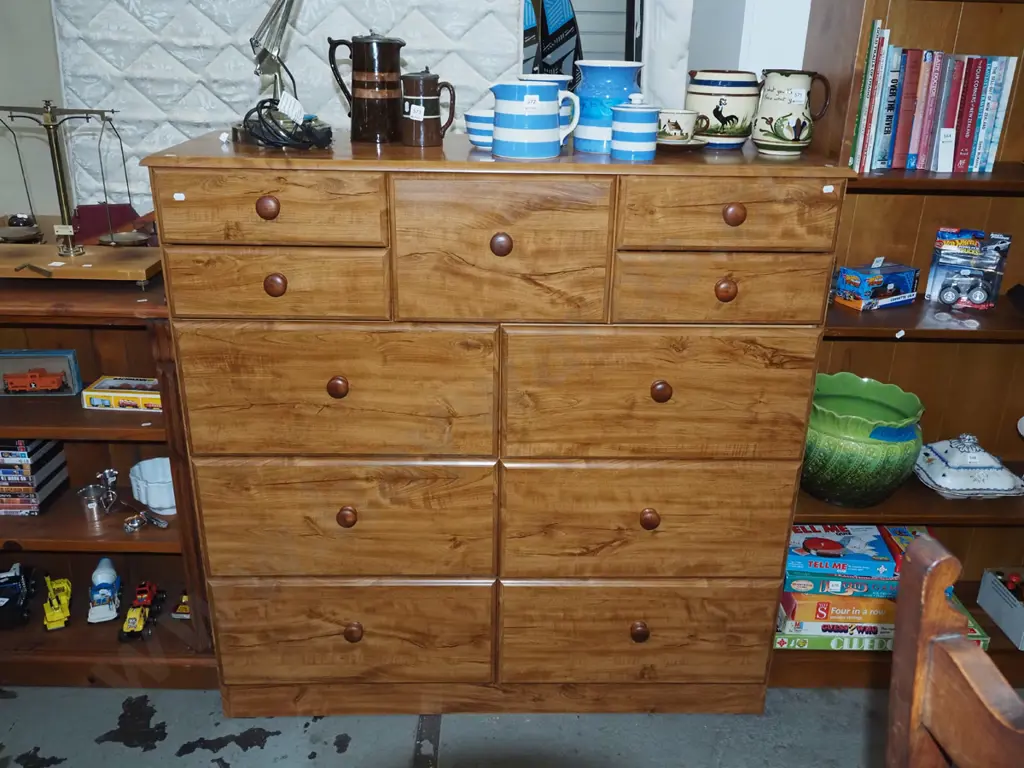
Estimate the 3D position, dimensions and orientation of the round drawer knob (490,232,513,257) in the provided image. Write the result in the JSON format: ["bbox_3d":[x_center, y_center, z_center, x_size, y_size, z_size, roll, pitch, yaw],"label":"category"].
[{"bbox_3d":[-0.017,-0.246,1.556,0.040,0.040,0.032,0,22,-1],"label":"round drawer knob"}]

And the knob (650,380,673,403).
[{"bbox_3d":[0.280,0.013,1.669,0.040,0.040,0.032,0,22,-1],"label":"knob"}]

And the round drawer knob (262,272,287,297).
[{"bbox_3d":[-0.418,-0.175,1.568,0.040,0.040,0.030,0,22,-2],"label":"round drawer knob"}]

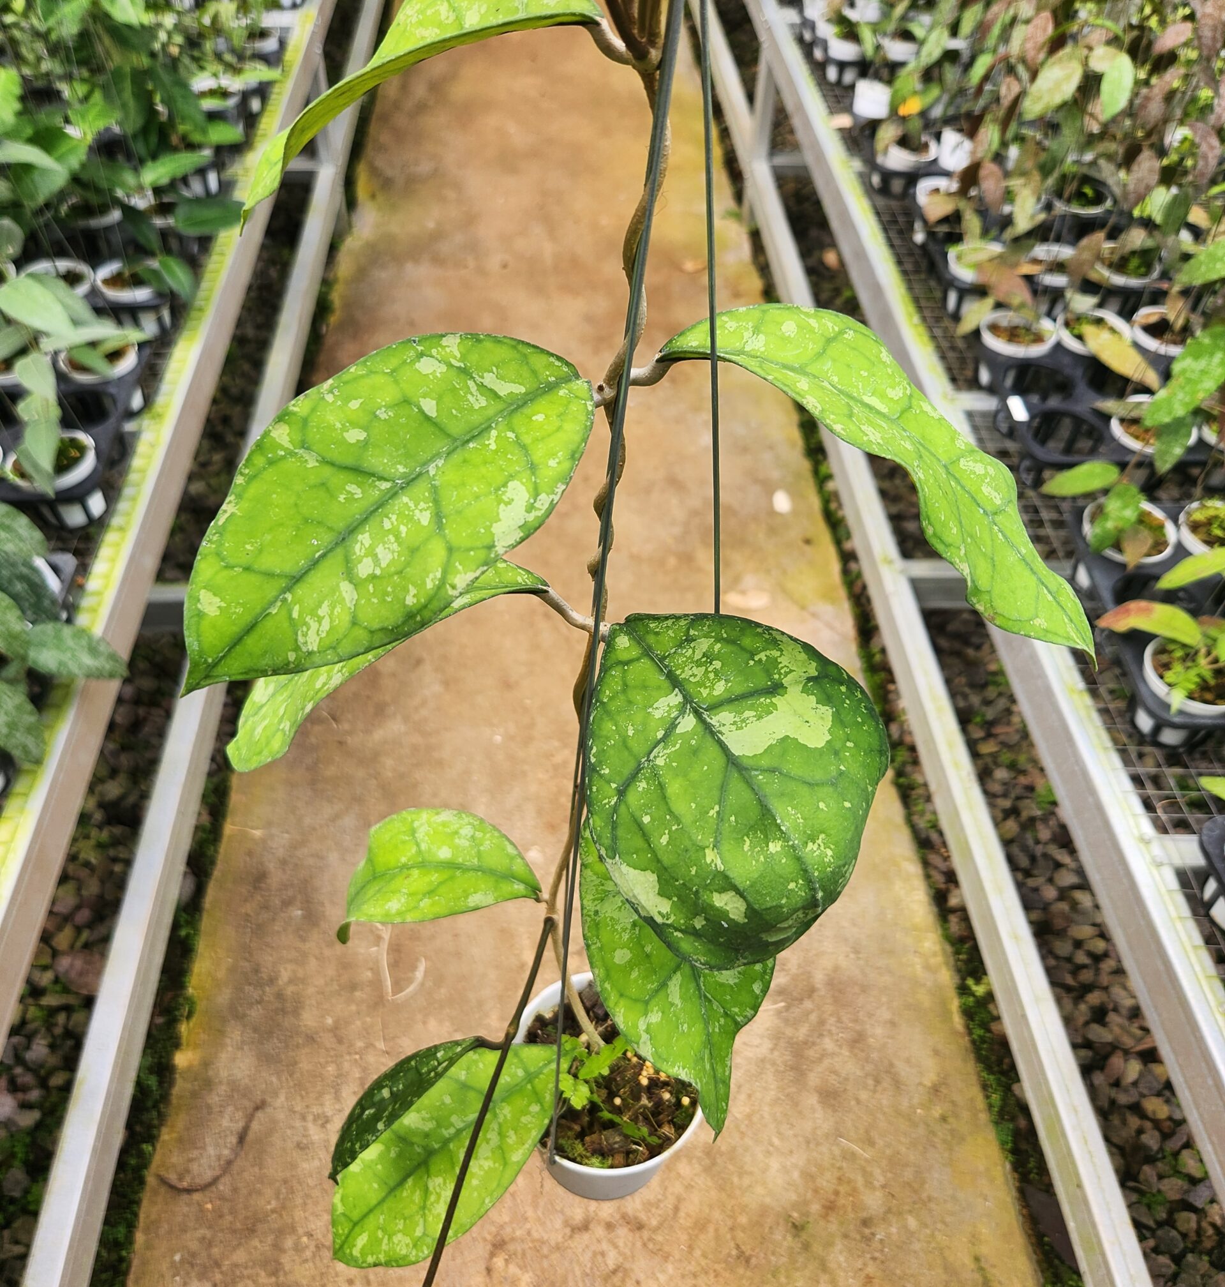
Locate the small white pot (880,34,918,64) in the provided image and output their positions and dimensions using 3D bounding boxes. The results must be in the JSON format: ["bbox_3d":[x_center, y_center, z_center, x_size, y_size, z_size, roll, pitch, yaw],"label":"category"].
[{"bbox_3d":[0.554,-1.135,2.099,0.100,0.076,0.100,2,48,-2],"label":"small white pot"}]

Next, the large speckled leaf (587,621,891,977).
[{"bbox_3d":[0.032,0.037,0.275,0.080,0.036,0.102,-28,69,-14],"label":"large speckled leaf"}]

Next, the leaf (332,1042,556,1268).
[{"bbox_3d":[-0.074,0.226,0.478,0.130,0.025,0.068,-40,63,-14],"label":"leaf"}]

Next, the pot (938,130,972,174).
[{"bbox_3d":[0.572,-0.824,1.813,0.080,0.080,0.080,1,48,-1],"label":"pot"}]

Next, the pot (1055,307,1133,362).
[{"bbox_3d":[0.650,-0.394,1.498,0.100,0.088,0.100,1,48,-1],"label":"pot"}]

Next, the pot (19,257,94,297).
[{"bbox_3d":[-0.779,-0.484,1.553,0.100,0.088,0.100,-2,48,-3],"label":"pot"}]

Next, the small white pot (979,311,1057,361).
[{"bbox_3d":[0.526,-0.382,1.438,0.100,0.076,0.100,2,48,-2],"label":"small white pot"}]

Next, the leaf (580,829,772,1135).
[{"bbox_3d":[0.022,0.107,0.365,0.070,0.137,0.025,-23,20,-14],"label":"leaf"}]

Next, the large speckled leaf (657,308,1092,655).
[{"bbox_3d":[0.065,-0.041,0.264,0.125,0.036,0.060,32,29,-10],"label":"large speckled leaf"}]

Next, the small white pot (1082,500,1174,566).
[{"bbox_3d":[0.567,-0.093,1.223,0.100,0.088,0.100,1,48,-1],"label":"small white pot"}]

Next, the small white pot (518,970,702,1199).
[{"bbox_3d":[-0.002,0.236,0.564,0.100,0.088,0.100,1,48,-1],"label":"small white pot"}]

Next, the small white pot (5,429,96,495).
[{"bbox_3d":[-0.602,-0.173,1.183,0.100,0.076,0.100,-1,48,-4],"label":"small white pot"}]

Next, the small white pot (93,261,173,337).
[{"bbox_3d":[-0.621,-0.453,1.437,0.100,0.076,0.100,-1,48,-4],"label":"small white pot"}]

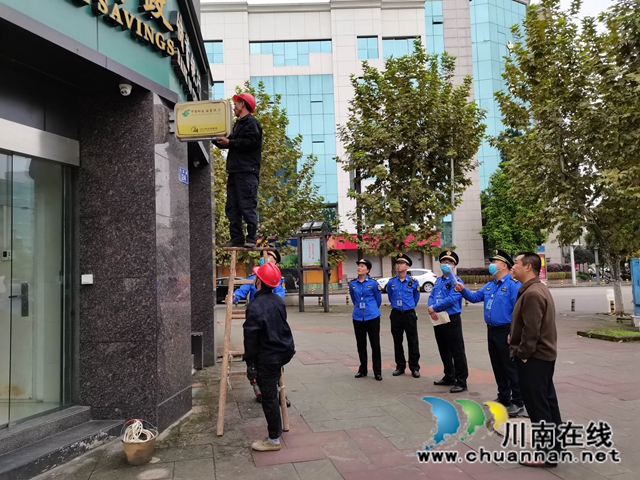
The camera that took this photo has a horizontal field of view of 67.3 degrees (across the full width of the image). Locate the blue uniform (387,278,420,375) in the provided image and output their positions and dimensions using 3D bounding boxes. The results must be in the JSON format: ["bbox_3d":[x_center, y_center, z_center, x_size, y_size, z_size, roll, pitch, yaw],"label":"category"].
[{"bbox_3d":[1.185,1.210,6.966,0.470,1.416,0.300,-3,-4,25],"label":"blue uniform"}]

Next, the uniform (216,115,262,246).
[{"bbox_3d":[-0.886,-0.656,5.192,0.480,1.423,0.470,-1,-3,-7],"label":"uniform"}]

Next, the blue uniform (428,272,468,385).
[{"bbox_3d":[1.670,1.155,6.246,0.370,1.448,0.490,2,-5,-44],"label":"blue uniform"}]

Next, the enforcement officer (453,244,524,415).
[{"bbox_3d":[1.866,0.964,5.181,0.660,1.741,0.560,0,-4,-30],"label":"enforcement officer"}]

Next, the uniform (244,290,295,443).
[{"bbox_3d":[-0.479,1.106,4.366,0.400,1.364,0.450,-4,-4,33],"label":"uniform"}]

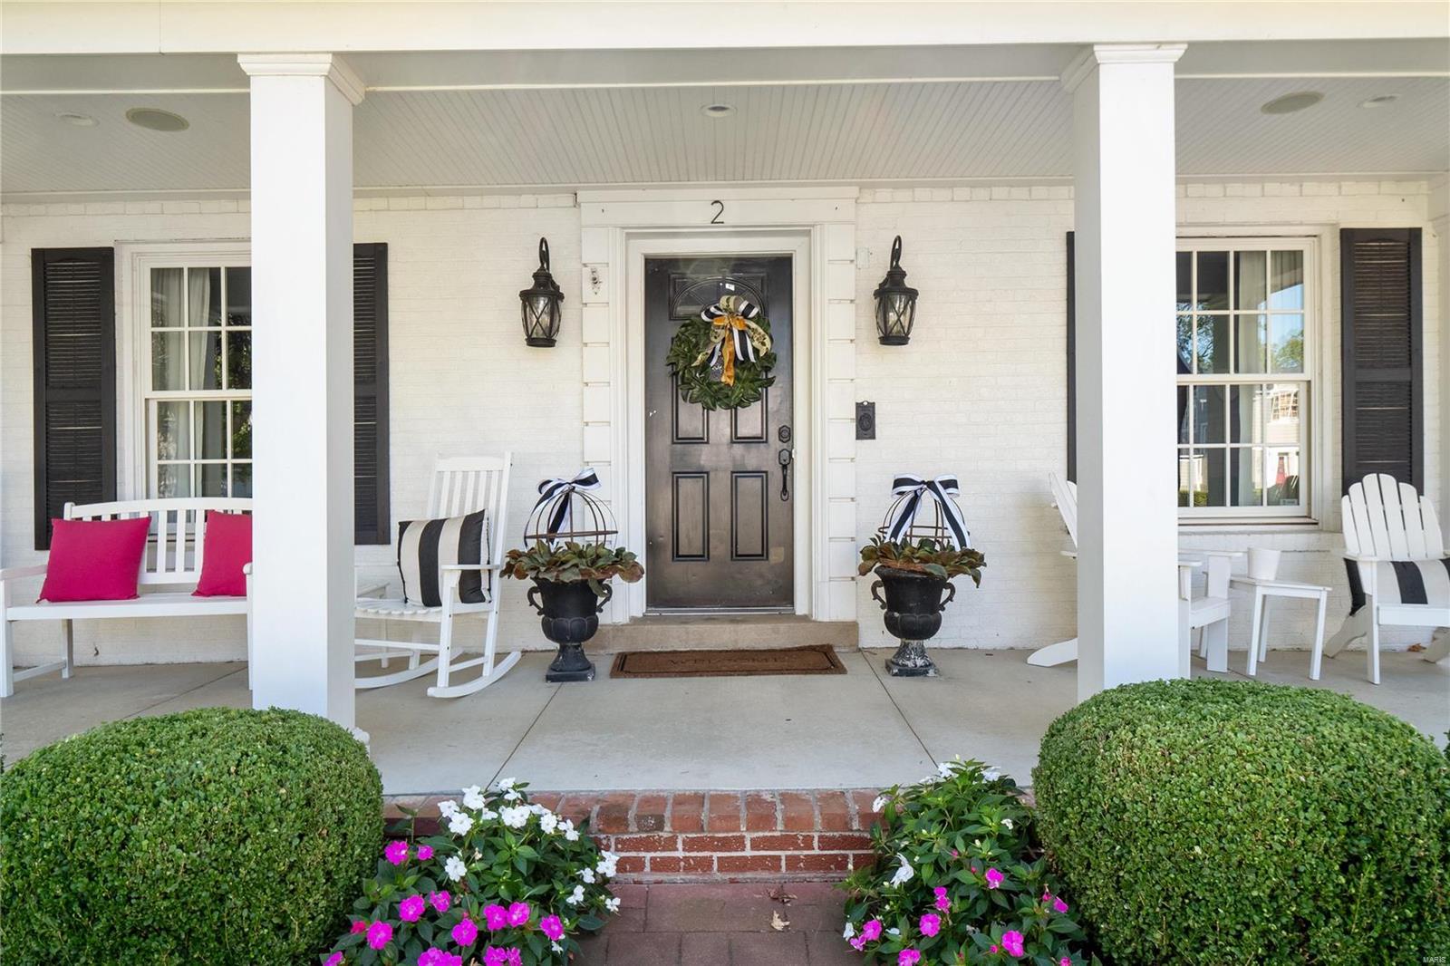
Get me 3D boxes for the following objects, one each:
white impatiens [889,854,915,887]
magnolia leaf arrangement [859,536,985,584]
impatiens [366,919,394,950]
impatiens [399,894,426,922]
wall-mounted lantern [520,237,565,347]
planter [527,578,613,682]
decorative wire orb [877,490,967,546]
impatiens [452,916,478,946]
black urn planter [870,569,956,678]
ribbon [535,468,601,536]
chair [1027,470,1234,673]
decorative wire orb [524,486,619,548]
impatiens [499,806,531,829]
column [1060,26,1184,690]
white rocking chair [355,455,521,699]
[{"bbox_3d":[0.444,0.970,2.420,0.067,0.082,0.050,0,-10,22],"label":"white impatiens"},{"bbox_3d":[0.983,0.384,4.820,0.620,0.250,0.560,0,0,0],"label":"magnolia leaf arrangement"},{"bbox_3d":[-0.760,0.997,2.130,0.059,0.066,0.035,0,-18,-9],"label":"impatiens"},{"bbox_3d":[-0.759,1.030,2.350,0.066,0.068,0.035,0,0,-6],"label":"impatiens"},{"bbox_3d":[-0.978,-1.026,5.180,0.225,0.590,0.280,0,0,0],"label":"wall-mounted lantern"},{"bbox_3d":[-0.792,0.735,4.930,0.433,0.500,0.370,0,0,0],"label":"planter"},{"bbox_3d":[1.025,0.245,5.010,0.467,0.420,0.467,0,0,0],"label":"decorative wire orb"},{"bbox_3d":[-0.577,0.996,2.150,0.058,0.066,0.035,0,-18,-7],"label":"impatiens"},{"bbox_3d":[0.978,0.715,5.010,0.440,0.515,0.370,0,0,0],"label":"black urn planter"},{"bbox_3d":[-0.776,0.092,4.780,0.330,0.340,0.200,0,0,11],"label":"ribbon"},{"bbox_3d":[2.047,0.437,4.882,0.880,0.970,0.690,0,0,44],"label":"chair"},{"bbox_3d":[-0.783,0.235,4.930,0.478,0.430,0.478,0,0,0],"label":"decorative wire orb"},{"bbox_3d":[-0.565,0.900,2.600,0.082,0.064,0.045,0,-18,-6],"label":"impatiens"},{"bbox_3d":[1.372,-0.225,3.330,0.310,2.420,0.310,0,0,0],"label":"column"},{"bbox_3d":[-1.437,0.428,4.820,0.640,1.120,0.870,0,0,21],"label":"white rocking chair"}]

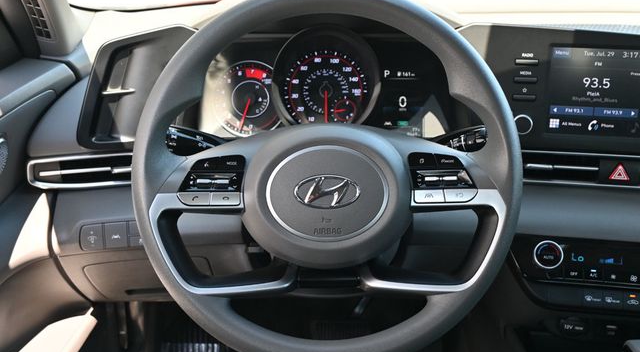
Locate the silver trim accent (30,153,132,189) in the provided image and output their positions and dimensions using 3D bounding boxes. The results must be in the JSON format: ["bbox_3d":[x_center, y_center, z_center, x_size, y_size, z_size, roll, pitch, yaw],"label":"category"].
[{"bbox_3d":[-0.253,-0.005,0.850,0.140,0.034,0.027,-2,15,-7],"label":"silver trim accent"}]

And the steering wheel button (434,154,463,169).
[{"bbox_3d":[0.120,-0.014,0.715,0.026,0.013,0.006,0,-3,0],"label":"steering wheel button"}]

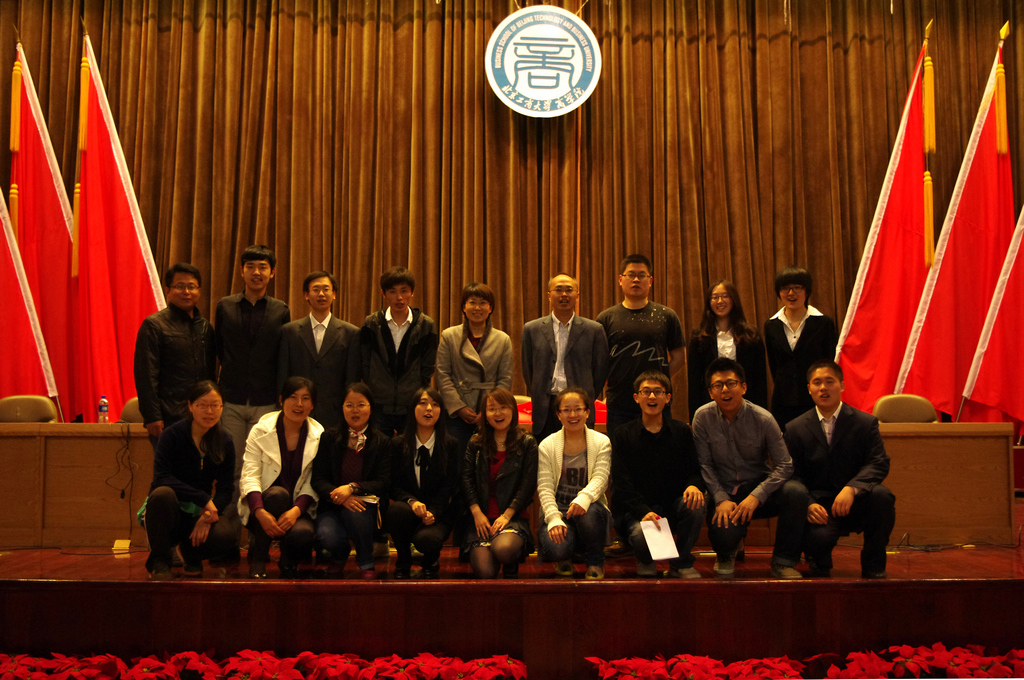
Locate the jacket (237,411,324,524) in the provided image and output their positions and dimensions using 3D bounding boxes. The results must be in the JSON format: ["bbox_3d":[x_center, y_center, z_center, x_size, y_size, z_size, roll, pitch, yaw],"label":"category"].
[{"bbox_3d":[-1.188,0.653,5.687,0.440,0.570,0.420,1,-4,-12],"label":"jacket"}]

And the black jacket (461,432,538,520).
[{"bbox_3d":[-0.065,0.706,5.713,0.410,0.447,0.340,0,-4,0],"label":"black jacket"}]

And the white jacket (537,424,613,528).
[{"bbox_3d":[0.324,0.732,5.841,0.390,0.560,0.400,0,-5,5],"label":"white jacket"}]

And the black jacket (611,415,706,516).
[{"bbox_3d":[0.770,0.677,5.865,0.498,0.542,0.420,0,-5,-3],"label":"black jacket"}]

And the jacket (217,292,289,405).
[{"bbox_3d":[-1.514,0.057,6.465,0.444,0.673,0.270,0,-5,-3],"label":"jacket"}]

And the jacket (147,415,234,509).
[{"bbox_3d":[-1.643,0.649,5.687,0.430,0.480,0.400,2,-5,-24],"label":"jacket"}]

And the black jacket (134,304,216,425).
[{"bbox_3d":[-2.022,0.158,6.657,0.480,0.731,0.310,2,-5,-22],"label":"black jacket"}]

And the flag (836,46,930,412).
[{"bbox_3d":[2.784,-0.841,8.292,0.786,2.777,0.400,0,-5,0],"label":"flag"}]

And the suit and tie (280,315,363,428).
[{"bbox_3d":[-1.156,0.218,6.653,0.490,0.730,0.300,0,-4,-4],"label":"suit and tie"}]

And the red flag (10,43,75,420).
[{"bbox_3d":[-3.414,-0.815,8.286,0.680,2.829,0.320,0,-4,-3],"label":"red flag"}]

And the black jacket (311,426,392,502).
[{"bbox_3d":[-0.853,0.679,5.885,0.436,0.449,0.380,0,-5,-4],"label":"black jacket"}]

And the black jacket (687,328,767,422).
[{"bbox_3d":[1.255,0.223,6.452,0.478,0.606,0.270,0,-5,6],"label":"black jacket"}]

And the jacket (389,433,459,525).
[{"bbox_3d":[-0.456,0.713,5.712,0.380,0.462,0.360,0,-4,-5],"label":"jacket"}]

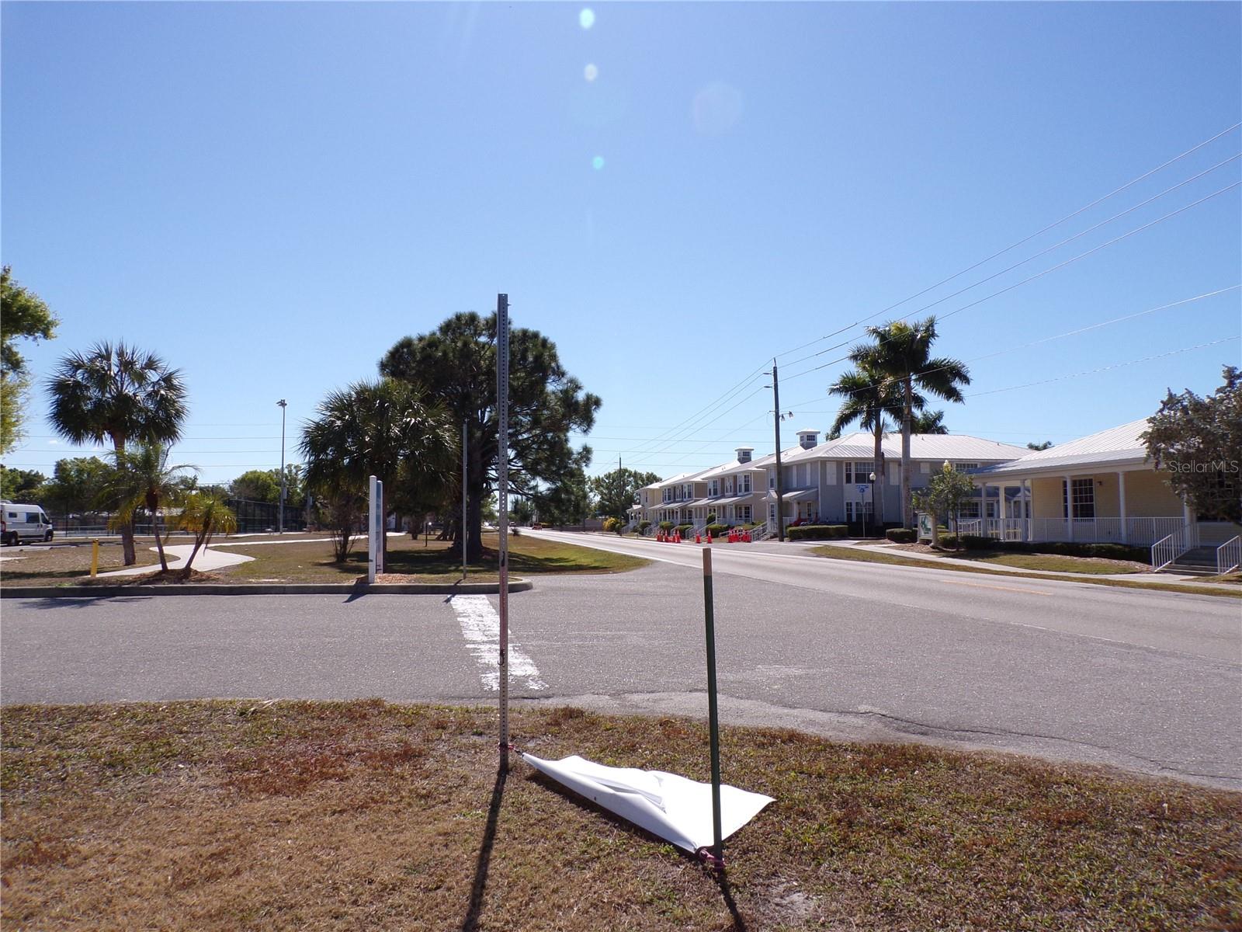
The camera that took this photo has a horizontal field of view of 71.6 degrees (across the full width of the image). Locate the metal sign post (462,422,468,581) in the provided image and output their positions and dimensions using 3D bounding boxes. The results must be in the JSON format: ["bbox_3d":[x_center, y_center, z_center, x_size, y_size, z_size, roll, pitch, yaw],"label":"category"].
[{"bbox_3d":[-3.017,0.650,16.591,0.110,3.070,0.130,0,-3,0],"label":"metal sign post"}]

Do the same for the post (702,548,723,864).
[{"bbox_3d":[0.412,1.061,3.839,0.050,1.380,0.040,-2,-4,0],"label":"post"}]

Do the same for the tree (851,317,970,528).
[{"bbox_3d":[16.845,-2.221,50.252,6.800,13.120,6.500,0,-4,0],"label":"tree"}]

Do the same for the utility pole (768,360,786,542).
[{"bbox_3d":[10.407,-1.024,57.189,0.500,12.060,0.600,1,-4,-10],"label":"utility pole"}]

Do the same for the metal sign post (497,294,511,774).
[{"bbox_3d":[-0.718,0.389,5.266,0.060,2.930,0.050,0,-4,0],"label":"metal sign post"}]

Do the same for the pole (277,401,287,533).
[{"bbox_3d":[-30.874,0.037,78.142,0.950,12.220,0.800,0,-3,0],"label":"pole"}]

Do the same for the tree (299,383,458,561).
[{"bbox_3d":[-6.900,0.092,24.239,4.350,5.220,4.200,0,-3,0],"label":"tree"}]

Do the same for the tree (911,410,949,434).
[{"bbox_3d":[30.007,0.500,85.127,5.200,12.100,5.000,0,-3,0],"label":"tree"}]

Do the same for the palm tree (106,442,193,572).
[{"bbox_3d":[-13.664,1.159,24.978,2.500,3.710,2.400,0,-4,0],"label":"palm tree"}]

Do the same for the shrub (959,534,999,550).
[{"bbox_3d":[16.156,3.437,38.859,1.200,0.700,1.500,1,-4,-10],"label":"shrub"}]

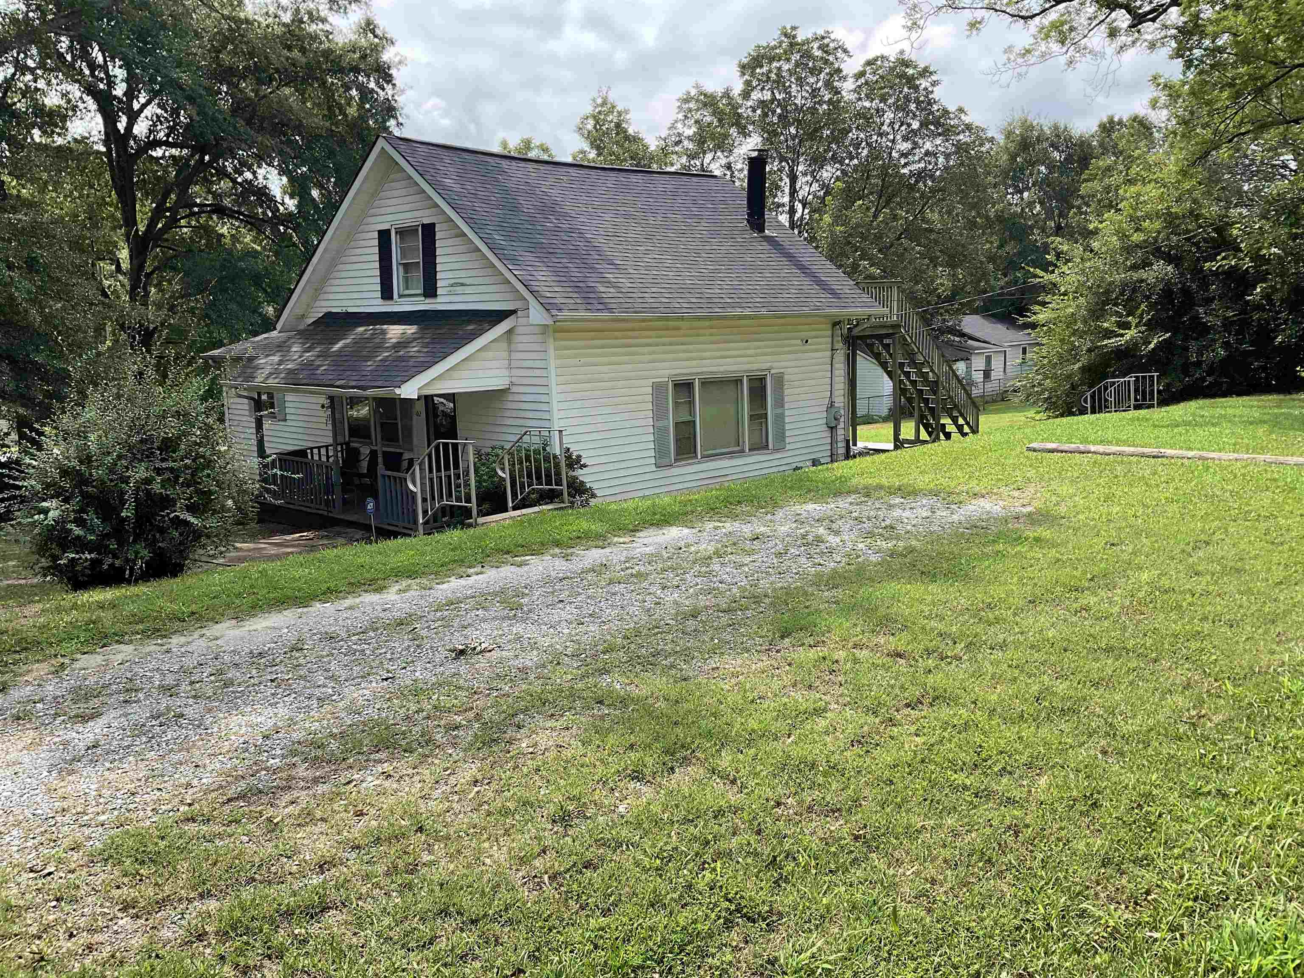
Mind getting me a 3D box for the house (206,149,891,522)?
[{"bbox_3d":[-3.228,-3.360,22.085,11.989,6.373,10.318,8,12,44],"label":"house"}]

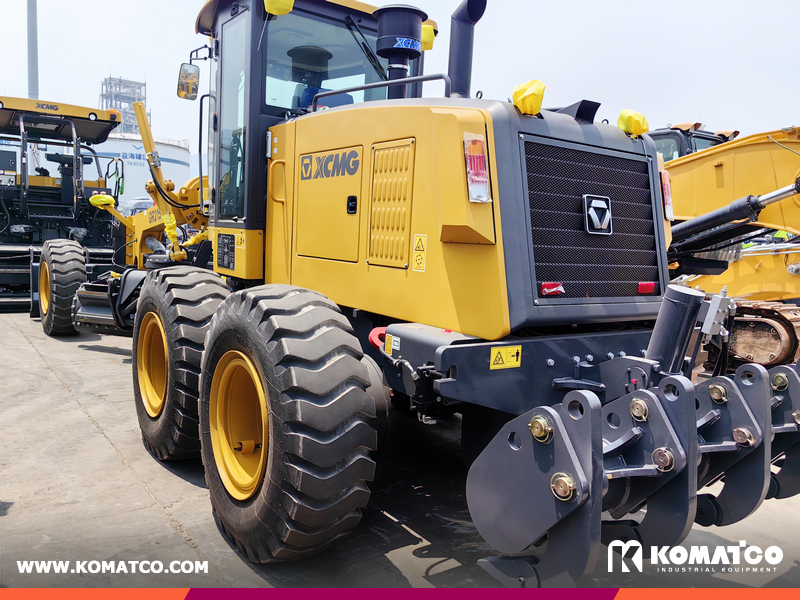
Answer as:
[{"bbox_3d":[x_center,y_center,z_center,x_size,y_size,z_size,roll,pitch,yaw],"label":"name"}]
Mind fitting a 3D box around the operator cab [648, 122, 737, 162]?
[{"bbox_3d":[3.559,-1.440,9.016,1.030,1.720,1.800,-1,7,-30],"label":"operator cab"}]

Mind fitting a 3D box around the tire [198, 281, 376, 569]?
[{"bbox_3d":[-0.630,0.606,3.197,0.440,1.350,1.350,-2,7,-36],"label":"tire"}]

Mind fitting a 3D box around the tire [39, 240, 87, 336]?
[{"bbox_3d":[-4.775,-0.173,8.826,0.440,1.350,1.350,-2,8,-38],"label":"tire"}]

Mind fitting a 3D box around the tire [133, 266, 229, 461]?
[{"bbox_3d":[-1.536,0.438,4.422,0.440,1.350,1.350,-2,7,-36],"label":"tire"}]

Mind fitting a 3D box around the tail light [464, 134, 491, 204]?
[{"bbox_3d":[0.309,-0.533,2.518,0.086,0.270,0.045,-3,-5,-19],"label":"tail light"}]

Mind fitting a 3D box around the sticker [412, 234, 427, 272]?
[{"bbox_3d":[0.093,-0.218,2.920,0.004,0.172,0.090,-2,7,-36],"label":"sticker"}]

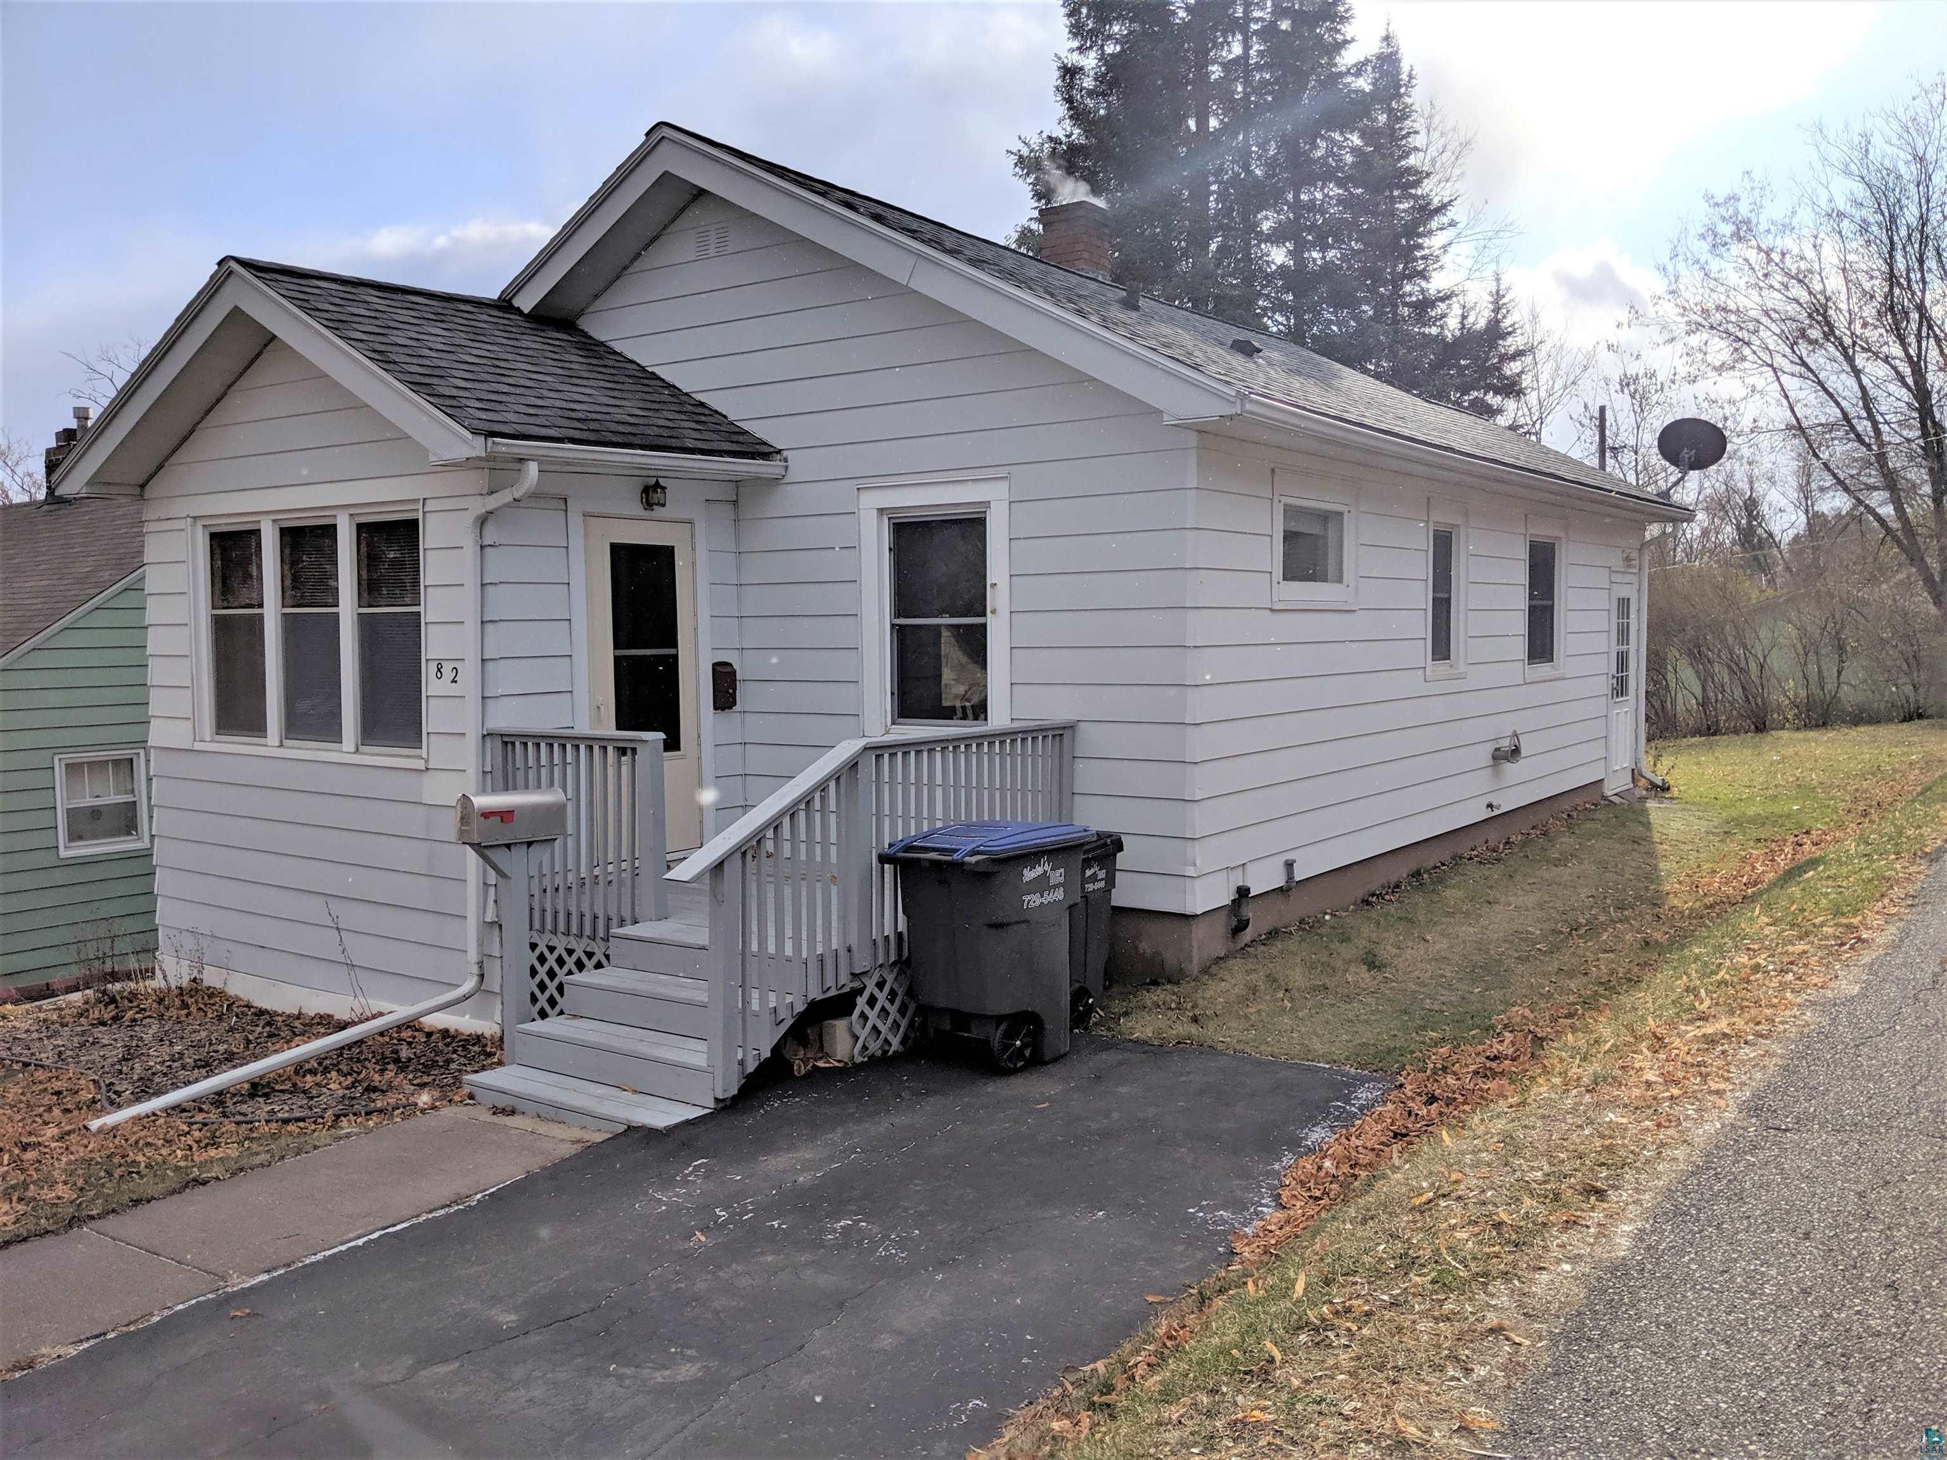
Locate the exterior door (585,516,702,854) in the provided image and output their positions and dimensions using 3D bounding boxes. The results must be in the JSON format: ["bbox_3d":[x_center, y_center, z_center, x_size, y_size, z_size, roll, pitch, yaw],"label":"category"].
[{"bbox_3d":[-1.946,-0.223,9.121,0.070,2.070,0.880,2,5,35],"label":"exterior door"}]

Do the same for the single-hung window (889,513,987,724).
[{"bbox_3d":[-0.190,-0.647,8.874,0.700,1.230,0.100,2,5,35],"label":"single-hung window"}]

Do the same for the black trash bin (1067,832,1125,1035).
[{"bbox_3d":[0.410,0.981,7.687,0.550,0.980,0.680,2,4,31],"label":"black trash bin"}]

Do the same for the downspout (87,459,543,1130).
[{"bbox_3d":[-3.186,0.185,7.586,0.450,3.220,2.200,3,5,43],"label":"downspout"}]

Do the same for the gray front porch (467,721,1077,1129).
[{"bbox_3d":[-1.325,0.787,7.876,2.600,1.580,3.050,2,5,35],"label":"gray front porch"}]

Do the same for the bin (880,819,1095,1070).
[{"bbox_3d":[0.086,0.980,7.118,0.640,1.050,0.840,2,4,32],"label":"bin"}]

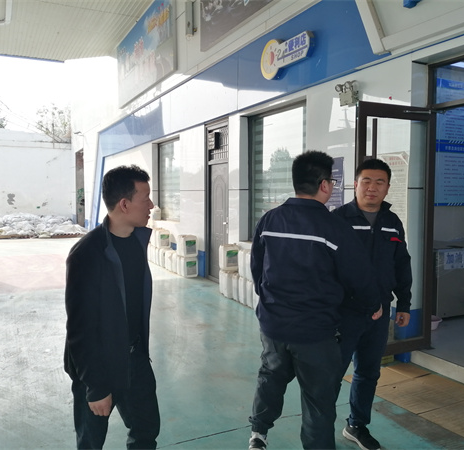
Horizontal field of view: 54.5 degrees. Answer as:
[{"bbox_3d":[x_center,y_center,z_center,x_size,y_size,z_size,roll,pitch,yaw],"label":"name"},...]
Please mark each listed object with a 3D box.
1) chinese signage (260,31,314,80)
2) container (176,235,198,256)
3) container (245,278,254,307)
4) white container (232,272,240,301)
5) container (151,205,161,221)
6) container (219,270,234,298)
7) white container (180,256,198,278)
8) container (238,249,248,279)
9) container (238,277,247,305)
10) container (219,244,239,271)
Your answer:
[{"bbox_3d":[0.687,-2.156,5.699,0.085,0.500,1.085,-2,4,-28],"label":"chinese signage"},{"bbox_3d":[-0.806,0.404,8.489,0.270,0.370,0.270,-2,4,-28],"label":"container"},{"bbox_3d":[0.341,0.926,6.189,0.260,0.370,0.220,-2,4,-28],"label":"container"},{"bbox_3d":[0.154,0.898,6.499,0.250,0.370,0.200,-1,4,-27],"label":"white container"},{"bbox_3d":[-1.747,-0.273,10.536,0.170,0.320,0.190,-1,4,-27],"label":"container"},{"bbox_3d":[-0.004,0.879,6.779,0.250,0.370,0.210,-1,4,-27],"label":"container"},{"bbox_3d":[-0.788,0.774,8.489,0.270,0.370,0.240,-2,4,-28],"label":"white container"},{"bbox_3d":[0.269,0.546,6.336,0.260,0.370,0.220,-2,4,-28],"label":"container"},{"bbox_3d":[0.256,0.912,6.303,0.250,0.370,0.200,-1,4,-27],"label":"container"},{"bbox_3d":[-0.035,0.497,7.079,0.270,0.370,0.220,-2,4,-26],"label":"container"}]

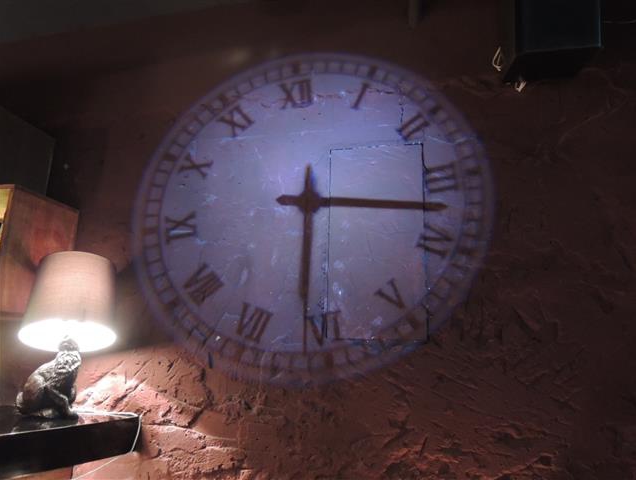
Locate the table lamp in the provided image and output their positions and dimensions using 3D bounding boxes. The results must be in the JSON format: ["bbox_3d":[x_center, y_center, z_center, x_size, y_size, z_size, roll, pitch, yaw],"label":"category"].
[{"bbox_3d":[-0.722,0.272,1.293,0.250,0.445,0.250,4,-15,-8],"label":"table lamp"}]

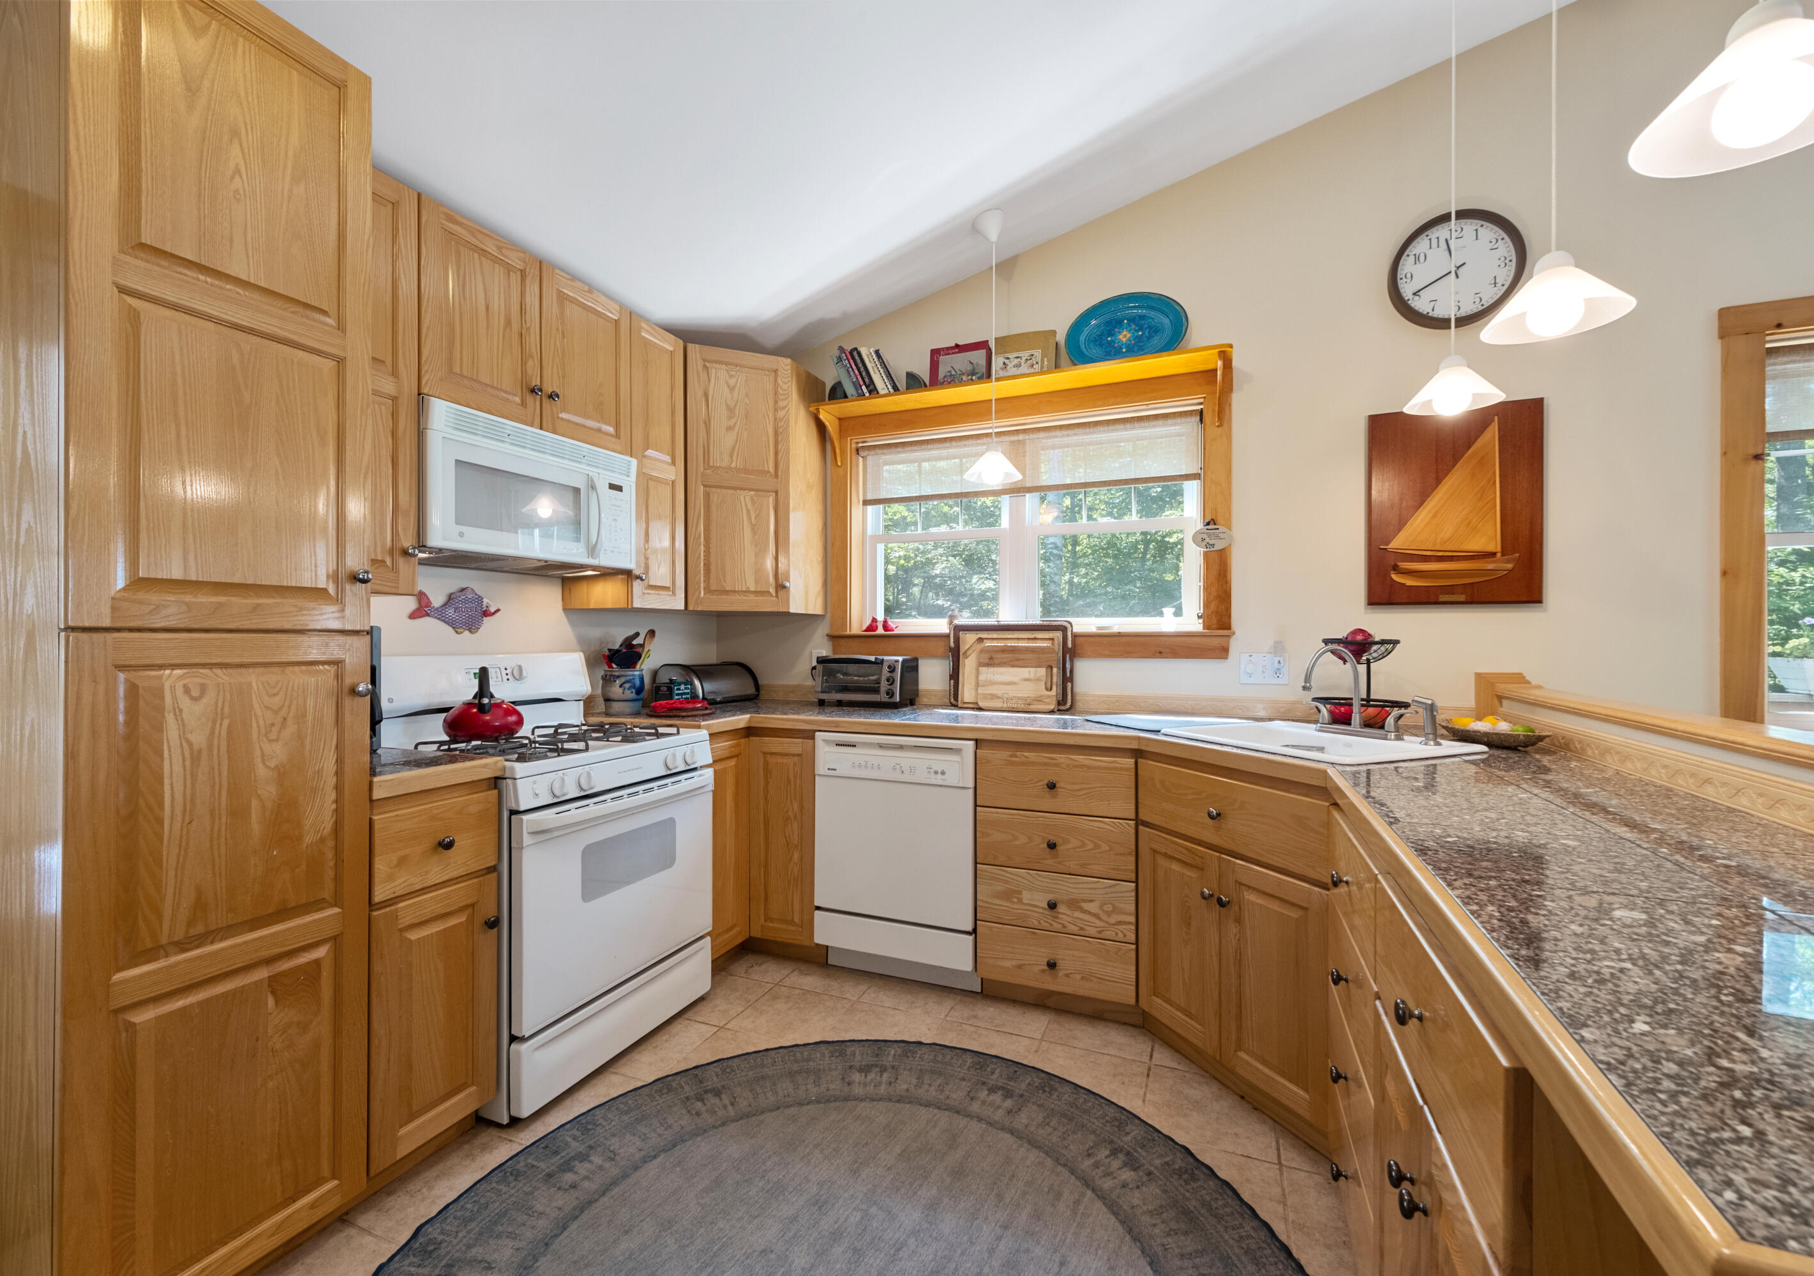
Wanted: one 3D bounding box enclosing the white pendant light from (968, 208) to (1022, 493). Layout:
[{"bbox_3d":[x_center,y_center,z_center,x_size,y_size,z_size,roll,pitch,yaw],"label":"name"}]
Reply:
[{"bbox_3d":[0.316,-1.050,2.717,0.212,0.990,0.212,0,0,0],"label":"white pendant light"}]

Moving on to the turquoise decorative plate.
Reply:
[{"bbox_3d":[0.812,-1.143,2.778,0.446,0.303,0.035,0,-7,24],"label":"turquoise decorative plate"}]

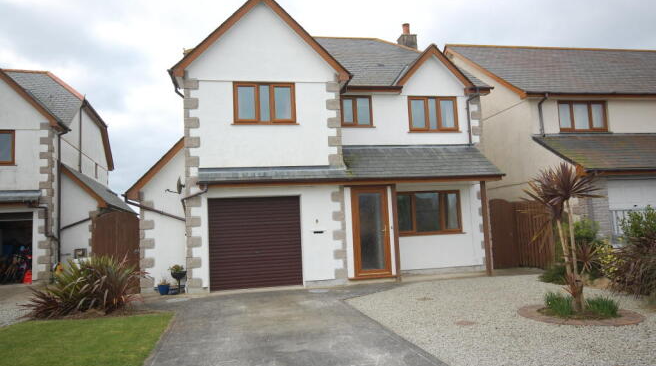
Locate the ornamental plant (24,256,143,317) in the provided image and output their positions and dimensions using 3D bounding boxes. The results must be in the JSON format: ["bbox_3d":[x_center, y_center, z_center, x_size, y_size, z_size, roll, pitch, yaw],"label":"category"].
[{"bbox_3d":[-4.475,1.873,8.496,2.150,1.080,1.550,1,-7,-28],"label":"ornamental plant"}]

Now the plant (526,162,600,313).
[{"bbox_3d":[3.426,0.816,6.720,1.130,2.120,1.130,-6,-7,27],"label":"plant"}]

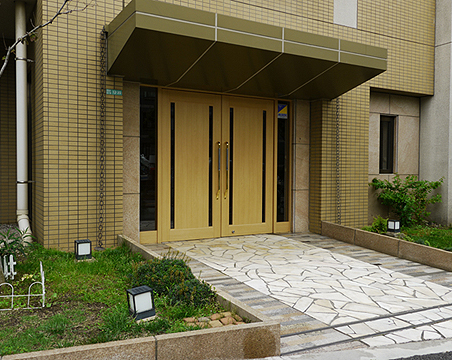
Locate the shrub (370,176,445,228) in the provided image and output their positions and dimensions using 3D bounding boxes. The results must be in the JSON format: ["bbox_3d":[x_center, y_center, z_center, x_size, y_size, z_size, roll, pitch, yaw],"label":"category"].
[{"bbox_3d":[3.136,0.362,8.101,1.248,0.905,0.780,0,1,-30],"label":"shrub"}]

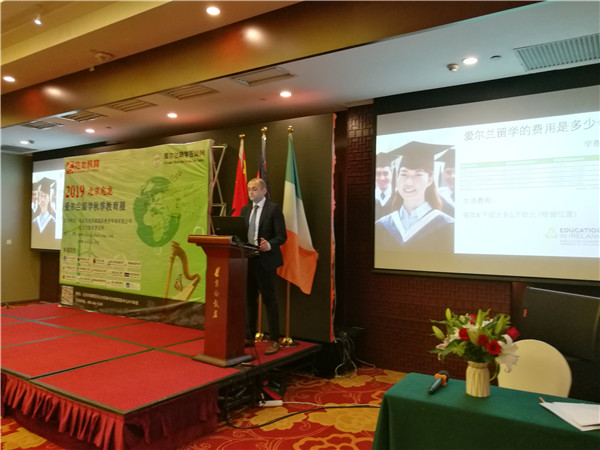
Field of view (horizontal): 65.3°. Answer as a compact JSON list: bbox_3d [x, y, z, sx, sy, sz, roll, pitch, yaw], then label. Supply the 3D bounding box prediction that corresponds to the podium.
[{"bbox_3d":[-0.731,0.691,4.502,0.560,1.160,0.480,0,-2,33],"label":"podium"}]

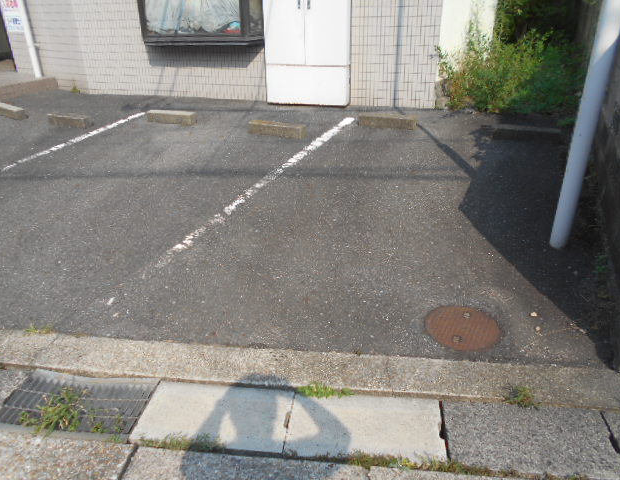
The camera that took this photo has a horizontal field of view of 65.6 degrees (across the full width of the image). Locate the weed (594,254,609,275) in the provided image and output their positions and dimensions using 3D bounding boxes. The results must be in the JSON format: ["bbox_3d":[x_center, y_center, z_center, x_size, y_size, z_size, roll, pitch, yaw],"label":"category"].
[{"bbox_3d":[1.593,0.134,2.628,0.060,0.075,0.070,3,29,9],"label":"weed"}]

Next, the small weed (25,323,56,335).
[{"bbox_3d":[-1.293,0.423,2.299,0.135,0.045,0.060,3,29,9],"label":"small weed"}]

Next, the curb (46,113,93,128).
[{"bbox_3d":[-2.869,-1.432,5.733,0.599,0.114,0.113,12,31,23],"label":"curb"}]

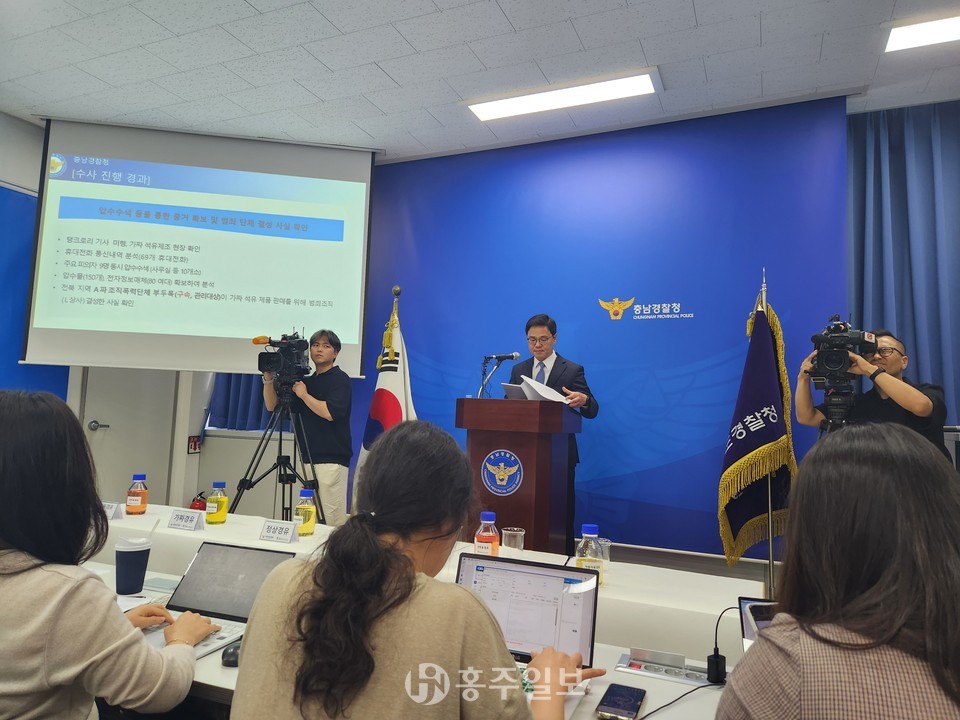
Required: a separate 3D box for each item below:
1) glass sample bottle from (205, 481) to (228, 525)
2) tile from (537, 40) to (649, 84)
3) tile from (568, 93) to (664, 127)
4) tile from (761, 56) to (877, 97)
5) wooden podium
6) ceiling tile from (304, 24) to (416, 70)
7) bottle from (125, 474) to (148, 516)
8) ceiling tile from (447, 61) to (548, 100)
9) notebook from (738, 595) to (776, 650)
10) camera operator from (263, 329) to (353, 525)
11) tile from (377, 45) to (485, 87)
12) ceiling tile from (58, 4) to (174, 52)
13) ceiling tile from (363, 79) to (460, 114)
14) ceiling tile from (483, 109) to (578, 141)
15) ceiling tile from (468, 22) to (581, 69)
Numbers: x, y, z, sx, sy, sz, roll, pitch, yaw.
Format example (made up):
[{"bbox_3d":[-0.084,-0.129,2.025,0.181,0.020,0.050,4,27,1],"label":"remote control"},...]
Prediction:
[{"bbox_3d":[-1.164,0.636,2.837,0.086,0.176,0.086,0,-5,24],"label":"glass sample bottle"},{"bbox_3d":[0.648,-1.729,3.697,0.600,0.018,0.300,0,-5,24],"label":"tile"},{"bbox_3d":[0.894,-1.677,4.263,0.600,0.015,0.300,0,-5,24],"label":"tile"},{"bbox_3d":[1.987,-1.674,3.759,0.600,0.018,0.300,0,-5,24],"label":"tile"},{"bbox_3d":[0.170,0.830,3.321,0.591,1.230,0.440,0,-5,24],"label":"wooden podium"},{"bbox_3d":[-0.685,-1.784,3.637,0.600,0.015,0.300,0,-5,24],"label":"ceiling tile"},{"bbox_3d":[-1.576,0.620,2.943,0.086,0.176,0.086,0,-5,24],"label":"bottle"},{"bbox_3d":[0.104,-1.729,3.942,0.600,0.015,0.300,0,-5,24],"label":"ceiling tile"},{"bbox_3d":[0.631,0.564,1.063,0.320,0.209,0.323,1,-5,12],"label":"notebook"},{"bbox_3d":[-1.190,0.680,4.400,0.540,1.743,0.550,-2,-6,38],"label":"camera operator"},{"bbox_3d":[-0.290,-1.757,3.789,0.600,0.015,0.300,0,-5,24],"label":"tile"},{"bbox_3d":[-2.030,-1.839,3.572,0.600,0.018,0.300,0,-5,24],"label":"ceiling tile"},{"bbox_3d":[-0.445,-1.730,4.183,0.600,0.015,0.300,0,-5,24],"label":"ceiling tile"},{"bbox_3d":[0.341,-1.676,4.486,0.600,0.018,0.300,0,-5,24],"label":"ceiling tile"},{"bbox_3d":[0.258,-1.756,3.561,0.600,0.015,0.300,0,-5,24],"label":"ceiling tile"}]

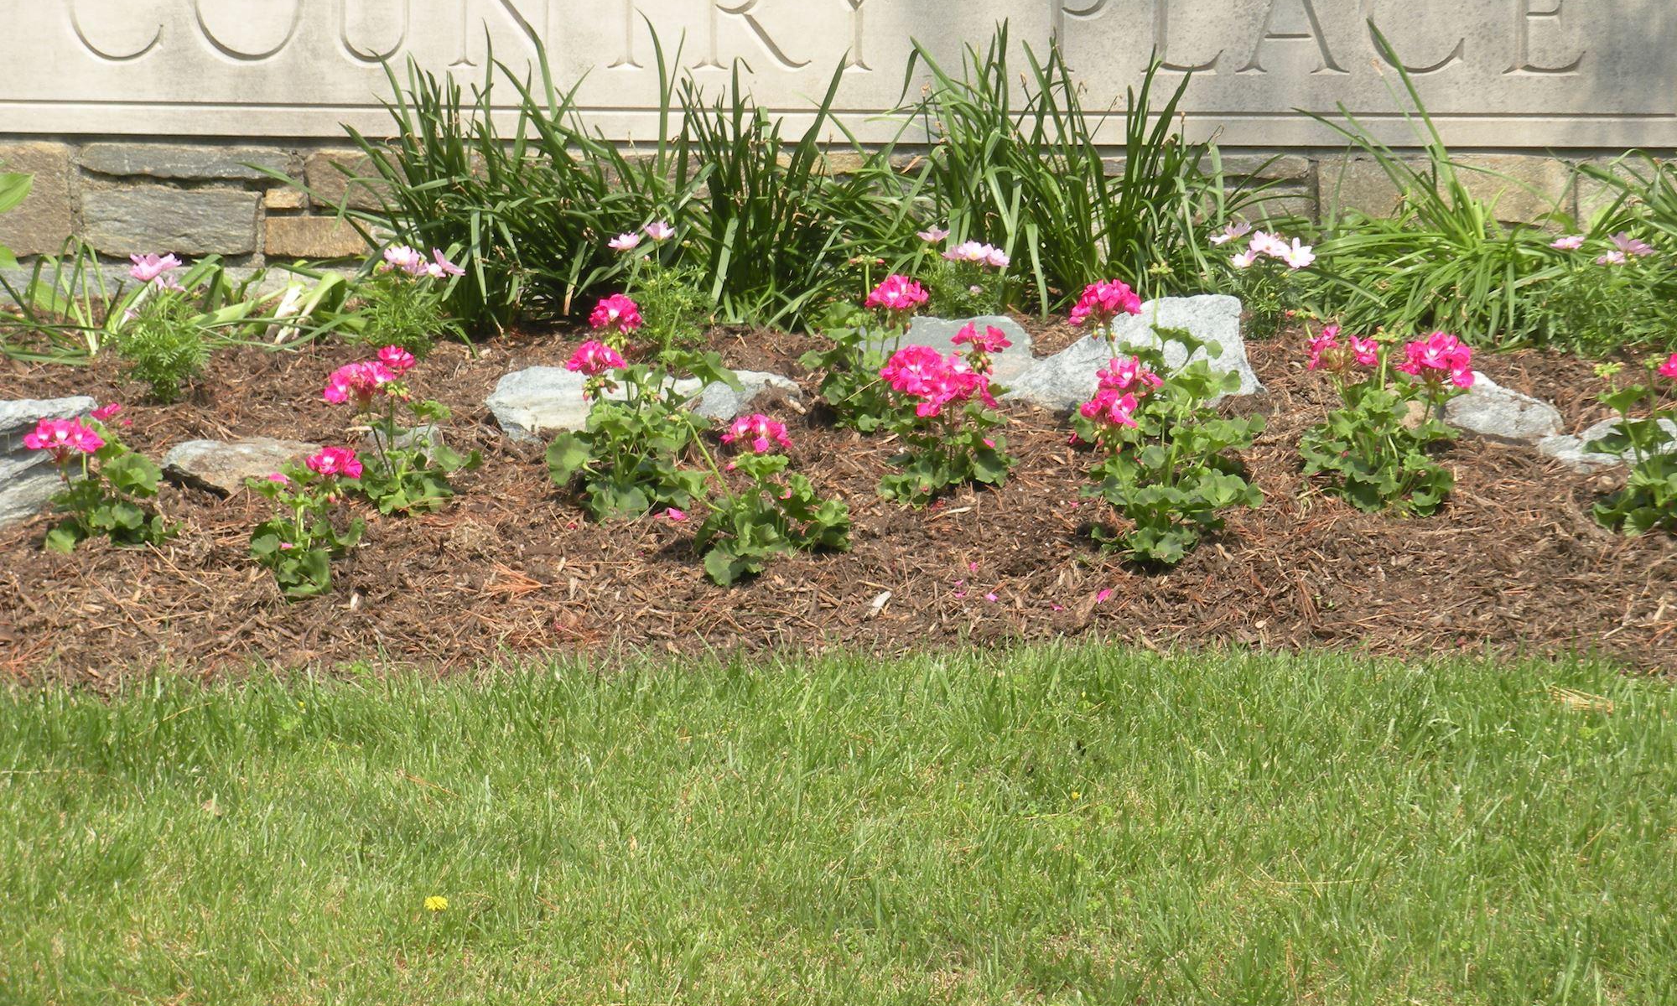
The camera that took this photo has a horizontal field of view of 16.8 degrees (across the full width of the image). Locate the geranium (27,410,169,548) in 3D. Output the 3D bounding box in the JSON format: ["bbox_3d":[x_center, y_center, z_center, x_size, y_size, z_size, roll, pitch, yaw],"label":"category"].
[{"bbox_3d":[-1.103,-0.034,8.450,0.215,0.195,0.200,0,7,0],"label":"geranium"}]

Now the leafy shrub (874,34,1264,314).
[{"bbox_3d":[0.369,-0.529,9.100,0.620,0.420,0.430,0,7,0],"label":"leafy shrub"}]

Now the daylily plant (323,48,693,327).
[{"bbox_3d":[-0.532,-0.503,9.100,0.560,0.430,0.420,0,7,0],"label":"daylily plant"}]

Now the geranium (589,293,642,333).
[{"bbox_3d":[-0.338,-0.287,8.600,0.082,0.056,0.080,0,7,0],"label":"geranium"}]

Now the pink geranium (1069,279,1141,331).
[{"bbox_3d":[0.402,-0.298,8.550,0.110,0.072,0.100,0,7,0],"label":"pink geranium"}]

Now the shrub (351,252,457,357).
[{"bbox_3d":[-0.686,-0.313,8.950,0.165,0.150,0.150,0,7,0],"label":"shrub"}]

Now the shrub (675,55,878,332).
[{"bbox_3d":[-0.098,-0.495,9.100,0.315,0.400,0.300,0,7,0],"label":"shrub"}]

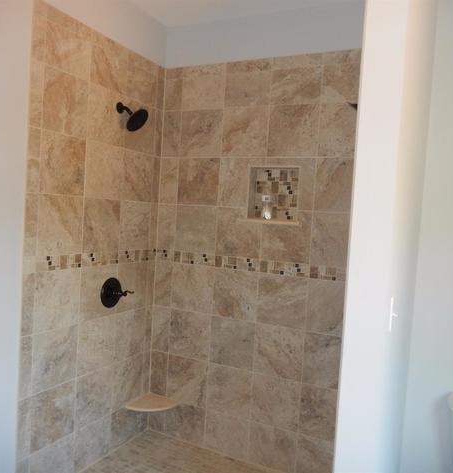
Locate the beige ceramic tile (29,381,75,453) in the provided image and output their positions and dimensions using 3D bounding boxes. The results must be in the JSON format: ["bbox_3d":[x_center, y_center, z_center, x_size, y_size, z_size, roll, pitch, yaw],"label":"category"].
[{"bbox_3d":[-0.905,0.936,2.369,0.013,0.299,0.296,5,3,26],"label":"beige ceramic tile"}]

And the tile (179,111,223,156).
[{"bbox_3d":[-0.157,-0.655,2.921,0.302,0.302,0.010,5,3,26],"label":"tile"}]

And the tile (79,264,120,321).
[{"bbox_3d":[-0.734,0.325,2.630,0.012,0.297,0.303,4,2,26],"label":"tile"}]

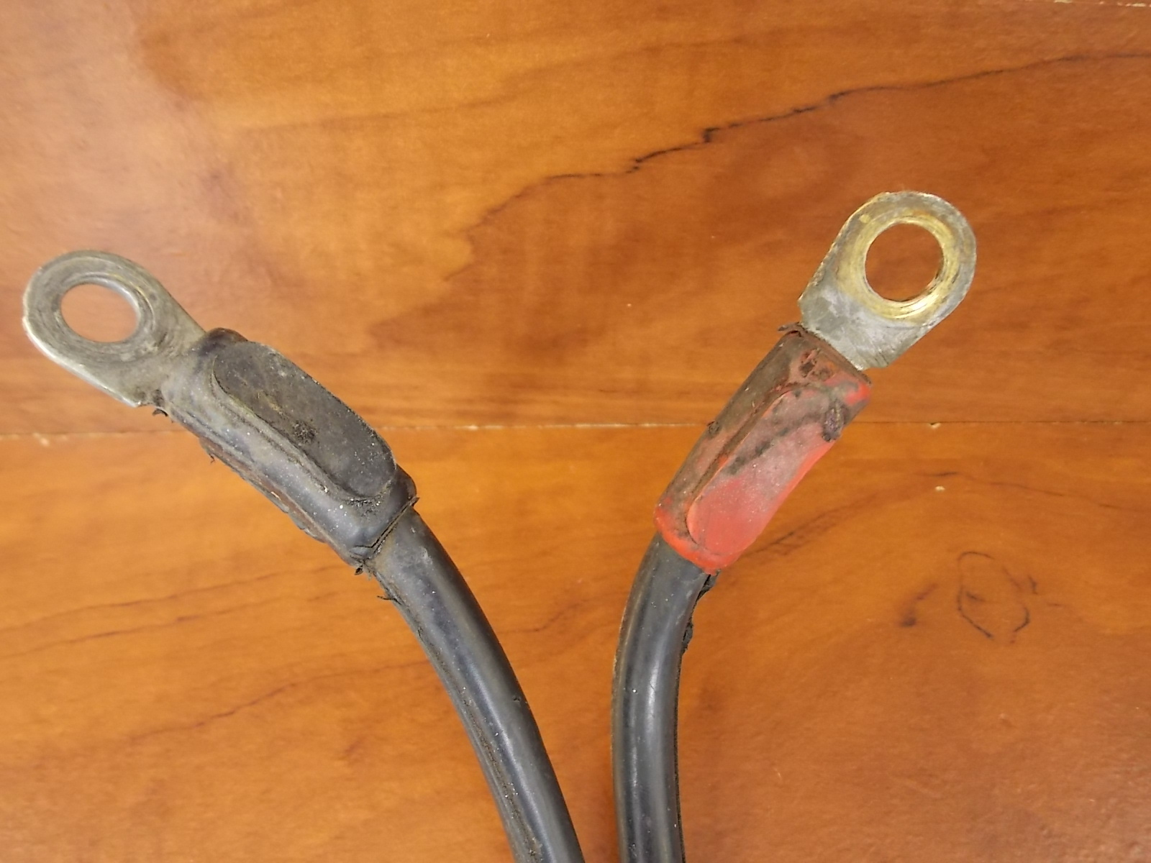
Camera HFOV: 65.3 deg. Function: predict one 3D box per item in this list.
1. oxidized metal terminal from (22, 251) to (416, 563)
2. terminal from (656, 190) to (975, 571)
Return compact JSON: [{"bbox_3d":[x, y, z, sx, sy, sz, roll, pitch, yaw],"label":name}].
[{"bbox_3d":[-0.053,-0.004,0.136,0.061,0.013,0.018,35,52,-8],"label":"oxidized metal terminal"},{"bbox_3d":[0.033,-0.007,0.126,0.017,0.013,0.059,34,102,-5],"label":"terminal"}]

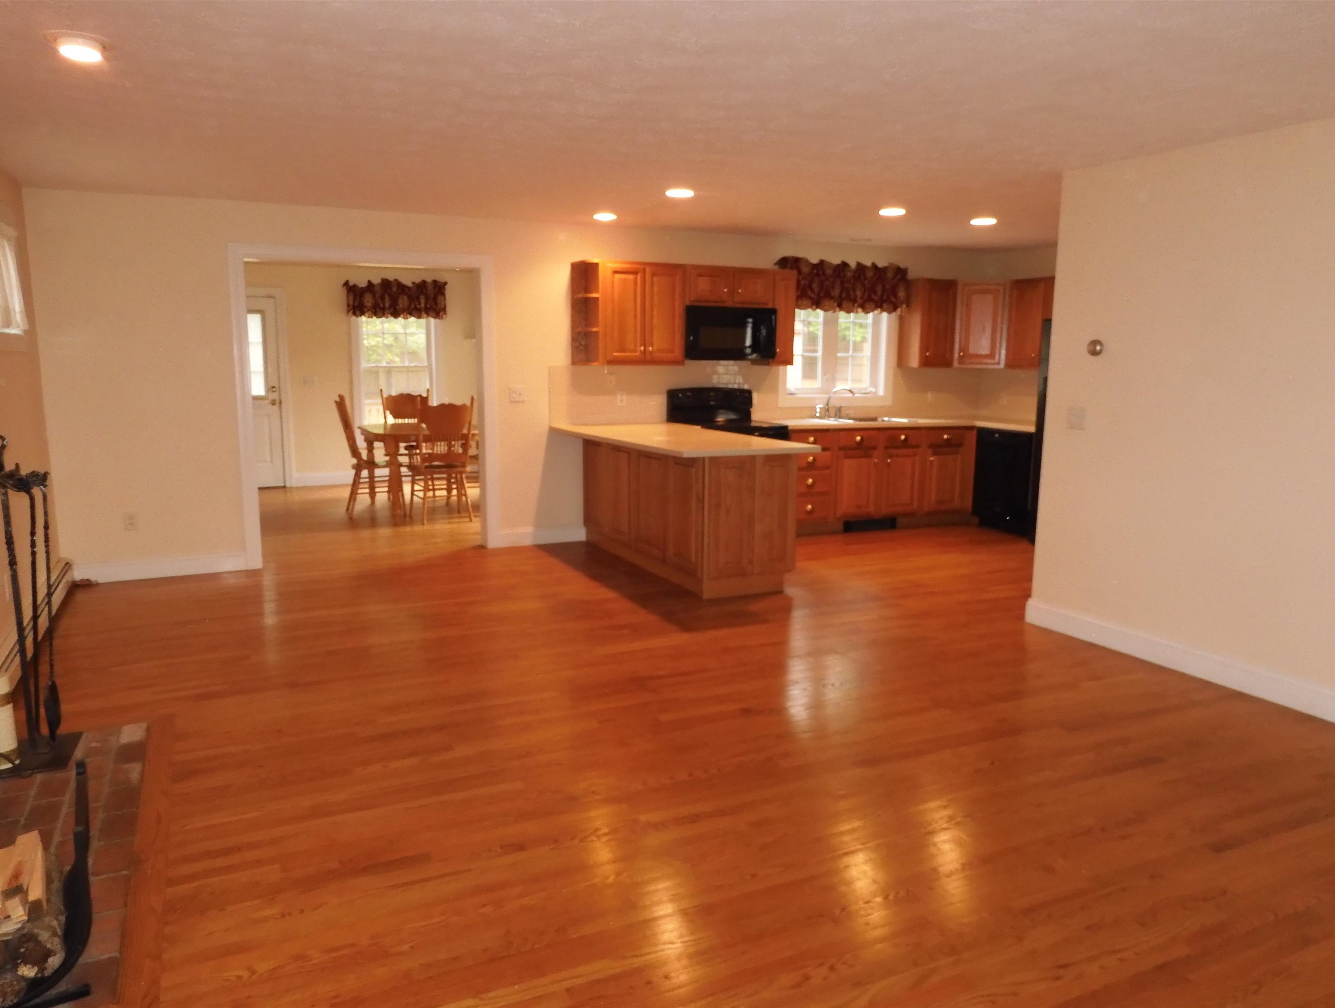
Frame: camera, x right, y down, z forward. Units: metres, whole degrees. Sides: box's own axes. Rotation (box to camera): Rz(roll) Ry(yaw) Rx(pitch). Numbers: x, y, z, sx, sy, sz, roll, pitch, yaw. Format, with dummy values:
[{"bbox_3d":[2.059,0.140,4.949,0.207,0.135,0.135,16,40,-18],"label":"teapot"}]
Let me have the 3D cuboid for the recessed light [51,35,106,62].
[{"bbox_3d":[-1.839,-1.413,2.896,0.185,0.050,0.185,-4,10,-26],"label":"recessed light"}]

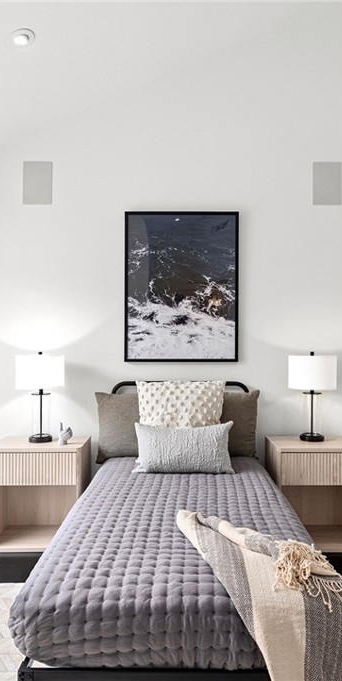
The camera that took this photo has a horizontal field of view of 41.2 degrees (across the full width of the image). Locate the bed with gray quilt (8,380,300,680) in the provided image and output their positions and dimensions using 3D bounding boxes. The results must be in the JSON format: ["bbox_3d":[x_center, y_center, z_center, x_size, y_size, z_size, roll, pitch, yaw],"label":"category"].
[{"bbox_3d":[0.043,0.798,2.228,1.020,1.023,1.930,0,0,0],"label":"bed with gray quilt"}]

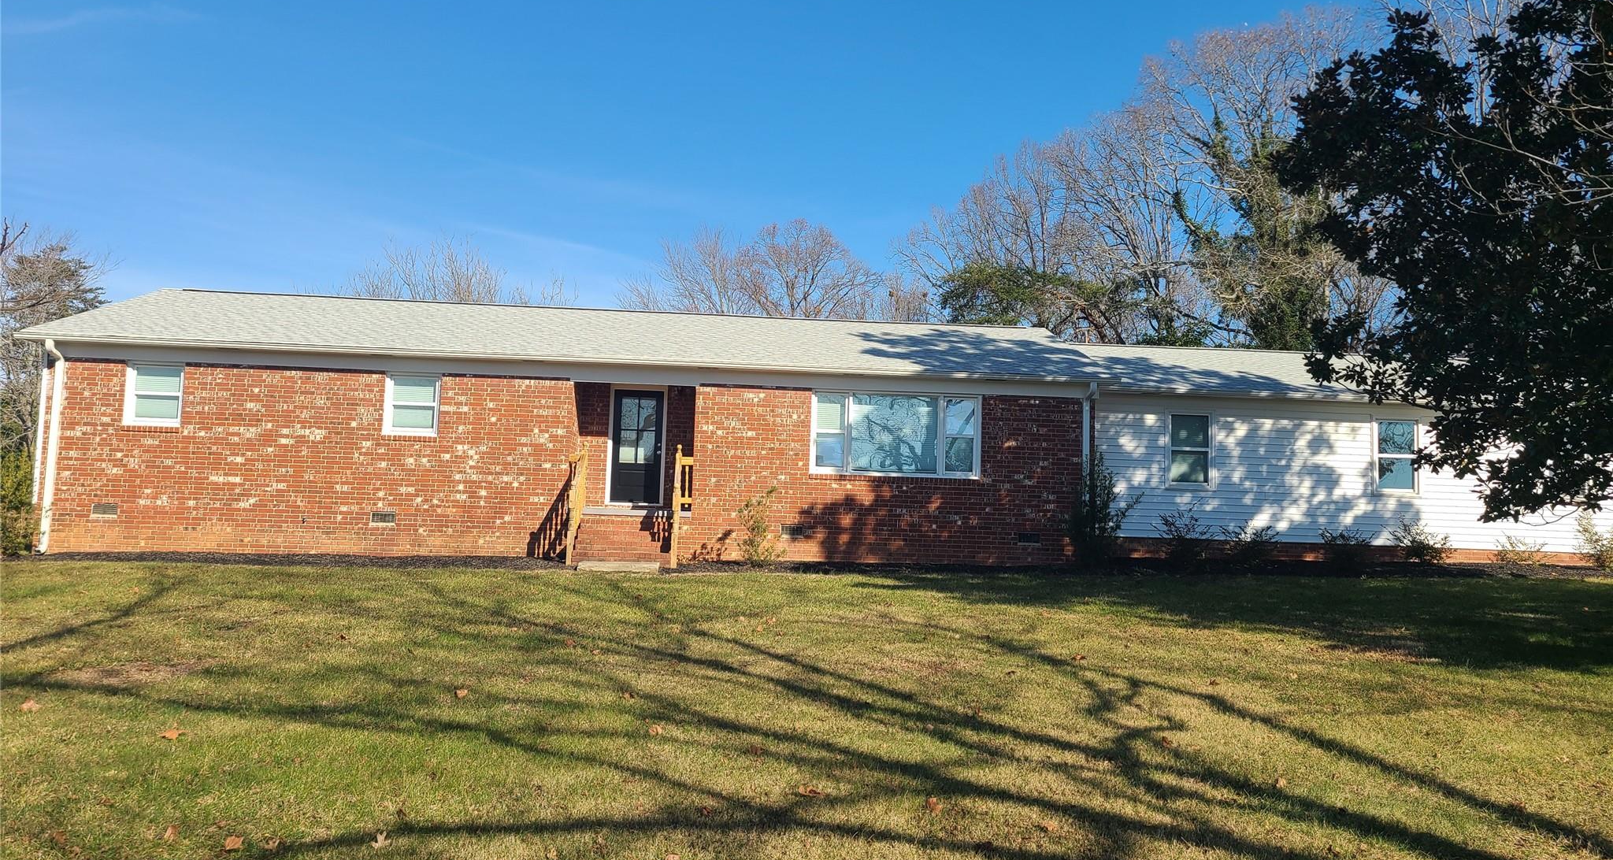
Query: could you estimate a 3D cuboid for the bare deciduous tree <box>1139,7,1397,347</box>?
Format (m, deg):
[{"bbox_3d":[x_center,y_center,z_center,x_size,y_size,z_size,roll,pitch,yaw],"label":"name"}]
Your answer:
[{"bbox_3d":[17.159,-5.546,44.946,9.934,21.056,9.437,2,-5,-4],"label":"bare deciduous tree"}]

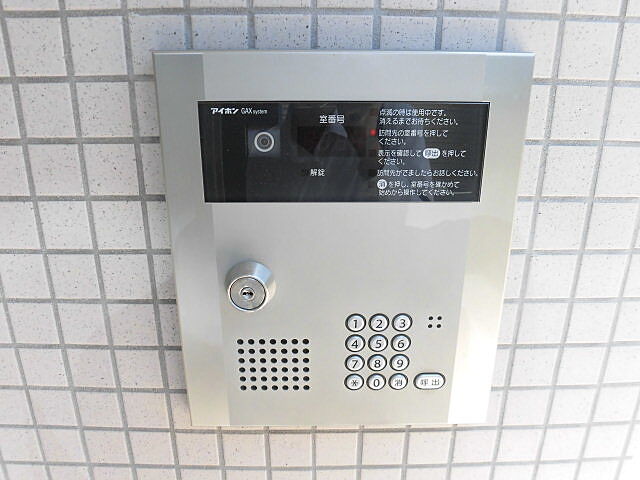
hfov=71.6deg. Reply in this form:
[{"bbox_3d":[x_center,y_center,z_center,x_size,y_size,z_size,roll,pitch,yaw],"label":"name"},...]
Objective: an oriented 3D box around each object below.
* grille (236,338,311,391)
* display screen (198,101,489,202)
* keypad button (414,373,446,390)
[{"bbox_3d":[-0.044,0.122,0.435,0.069,0.059,0.006,0,18,-1],"label":"grille"},{"bbox_3d":[0.020,-0.073,0.374,0.237,0.083,0.010,0,18,-1],"label":"display screen"},{"bbox_3d":[0.109,0.141,0.440,0.031,0.019,0.008,0,18,-1],"label":"keypad button"}]

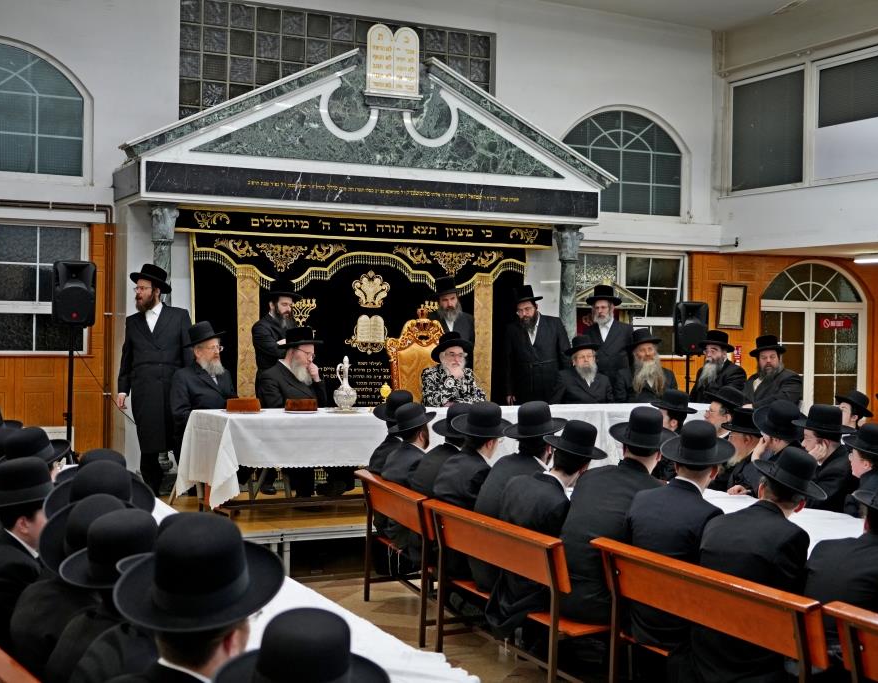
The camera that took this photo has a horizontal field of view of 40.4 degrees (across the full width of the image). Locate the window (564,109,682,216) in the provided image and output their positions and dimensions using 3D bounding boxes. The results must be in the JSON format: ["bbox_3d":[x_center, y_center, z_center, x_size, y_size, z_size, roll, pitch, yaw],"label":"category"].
[{"bbox_3d":[2.003,-1.971,13.120,1.680,1.170,0.120,0,0,-27],"label":"window"}]

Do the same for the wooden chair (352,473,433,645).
[{"bbox_3d":[-0.090,1.264,7.180,0.500,0.810,1.310,0,1,-20],"label":"wooden chair"}]

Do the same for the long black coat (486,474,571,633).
[{"bbox_3d":[0.600,1.070,6.220,0.560,0.820,0.500,0,1,-38],"label":"long black coat"}]

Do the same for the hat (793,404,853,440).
[{"bbox_3d":[2.166,0.436,6.698,0.365,0.130,0.345,9,3,14],"label":"hat"}]

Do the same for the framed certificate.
[{"bbox_3d":[3.258,-0.385,13.300,0.390,0.500,0.030,4,2,-27],"label":"framed certificate"}]

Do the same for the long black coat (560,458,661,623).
[{"bbox_3d":[0.844,0.945,5.680,0.500,0.760,0.480,0,0,45],"label":"long black coat"}]

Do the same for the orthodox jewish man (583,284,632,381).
[{"bbox_3d":[1.544,0.375,10.950,0.550,1.780,0.360,0,0,3],"label":"orthodox jewish man"}]

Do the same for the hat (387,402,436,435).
[{"bbox_3d":[-0.165,0.480,7.450,0.360,0.145,0.330,-22,12,-28],"label":"hat"}]

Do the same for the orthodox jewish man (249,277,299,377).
[{"bbox_3d":[-1.368,0.360,10.000,0.550,1.780,0.420,0,0,-37],"label":"orthodox jewish man"}]

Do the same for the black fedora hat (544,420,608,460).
[{"bbox_3d":[0.722,0.522,6.300,0.365,0.130,0.335,10,8,-44],"label":"black fedora hat"}]

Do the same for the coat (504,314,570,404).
[{"bbox_3d":[0.878,0.324,10.700,0.580,1.160,0.340,1,1,12],"label":"coat"}]

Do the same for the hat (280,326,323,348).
[{"bbox_3d":[-1.047,-0.034,9.100,0.355,0.140,0.320,-2,0,21],"label":"hat"}]

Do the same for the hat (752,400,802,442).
[{"bbox_3d":[1.830,0.440,6.500,0.320,0.150,0.350,0,20,-46],"label":"hat"}]

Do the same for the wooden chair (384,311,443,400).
[{"bbox_3d":[0.000,0.509,10.080,0.680,1.540,0.680,0,1,-29],"label":"wooden chair"}]

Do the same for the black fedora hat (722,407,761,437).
[{"bbox_3d":[1.812,0.465,6.900,0.350,0.150,0.320,3,2,21],"label":"black fedora hat"}]

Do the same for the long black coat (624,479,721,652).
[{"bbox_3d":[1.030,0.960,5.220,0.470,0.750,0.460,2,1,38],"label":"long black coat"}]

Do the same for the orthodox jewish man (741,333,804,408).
[{"bbox_3d":[3.170,0.580,11.450,0.600,1.320,0.750,1,1,25],"label":"orthodox jewish man"}]

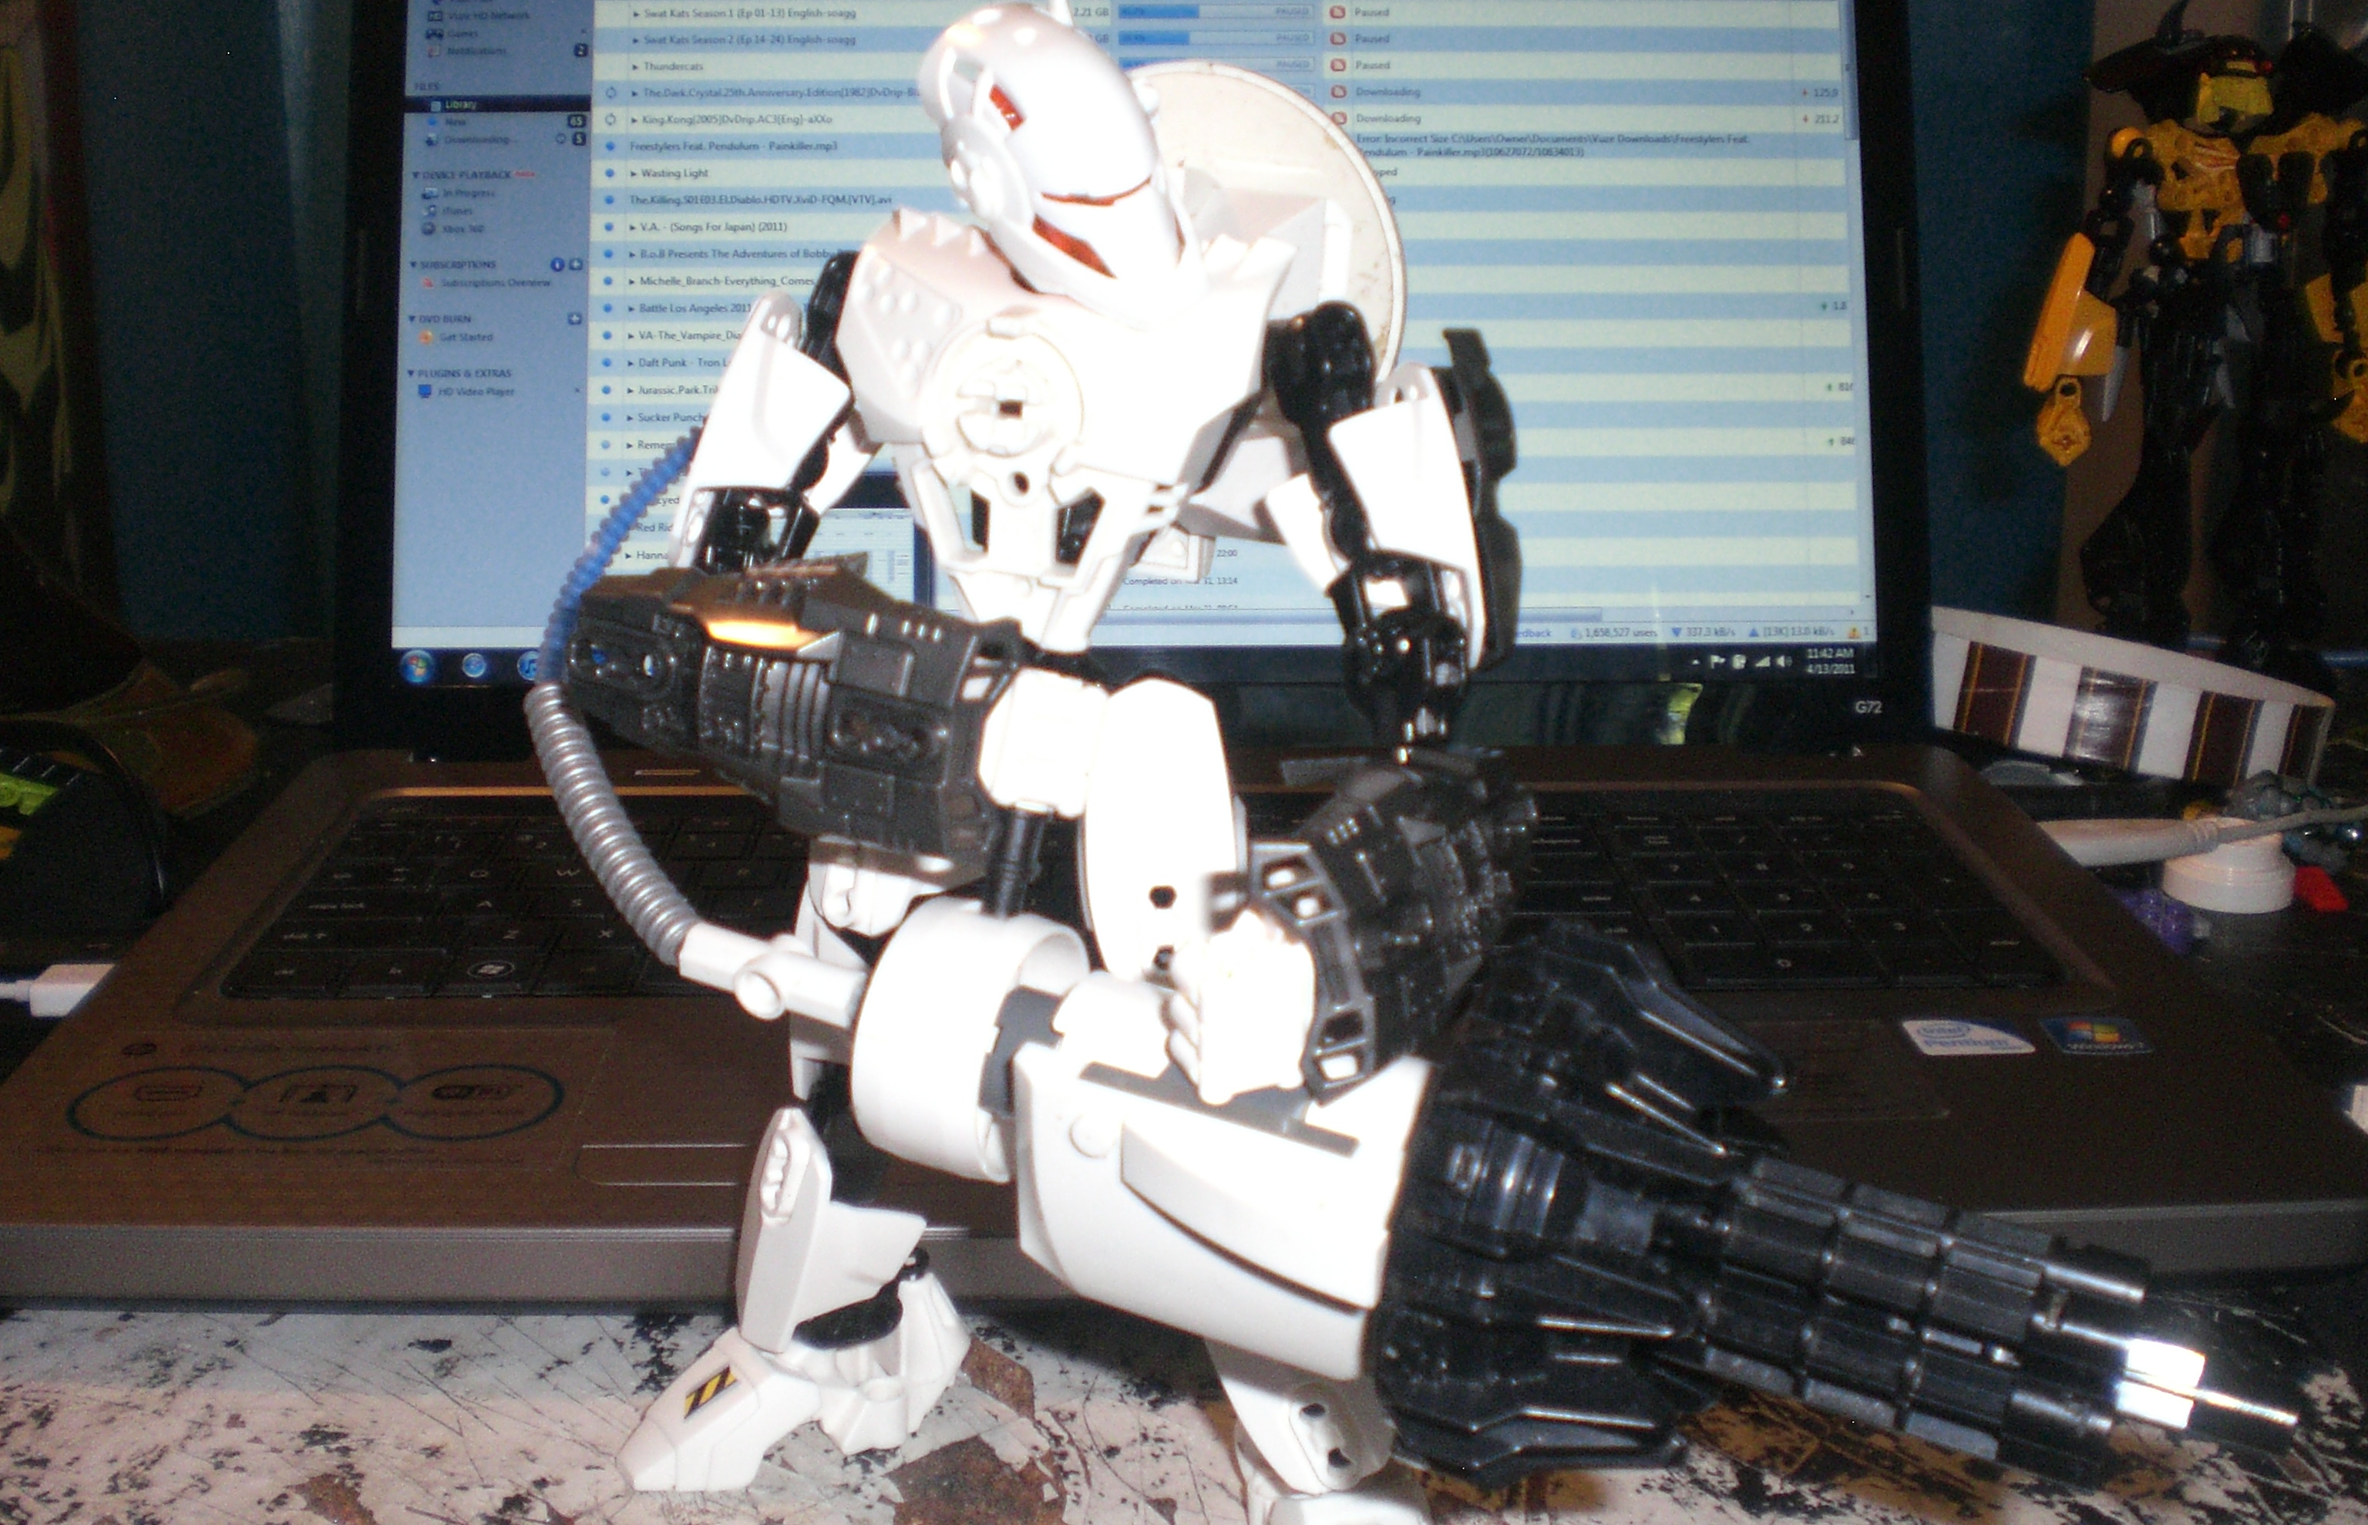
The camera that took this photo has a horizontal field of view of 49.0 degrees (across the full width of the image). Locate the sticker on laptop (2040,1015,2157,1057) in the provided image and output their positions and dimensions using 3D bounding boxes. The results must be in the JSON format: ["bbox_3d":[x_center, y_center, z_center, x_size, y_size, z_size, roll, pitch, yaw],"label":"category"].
[{"bbox_3d":[0.168,0.050,0.478,0.018,0.001,0.018,0,16,-2],"label":"sticker on laptop"}]

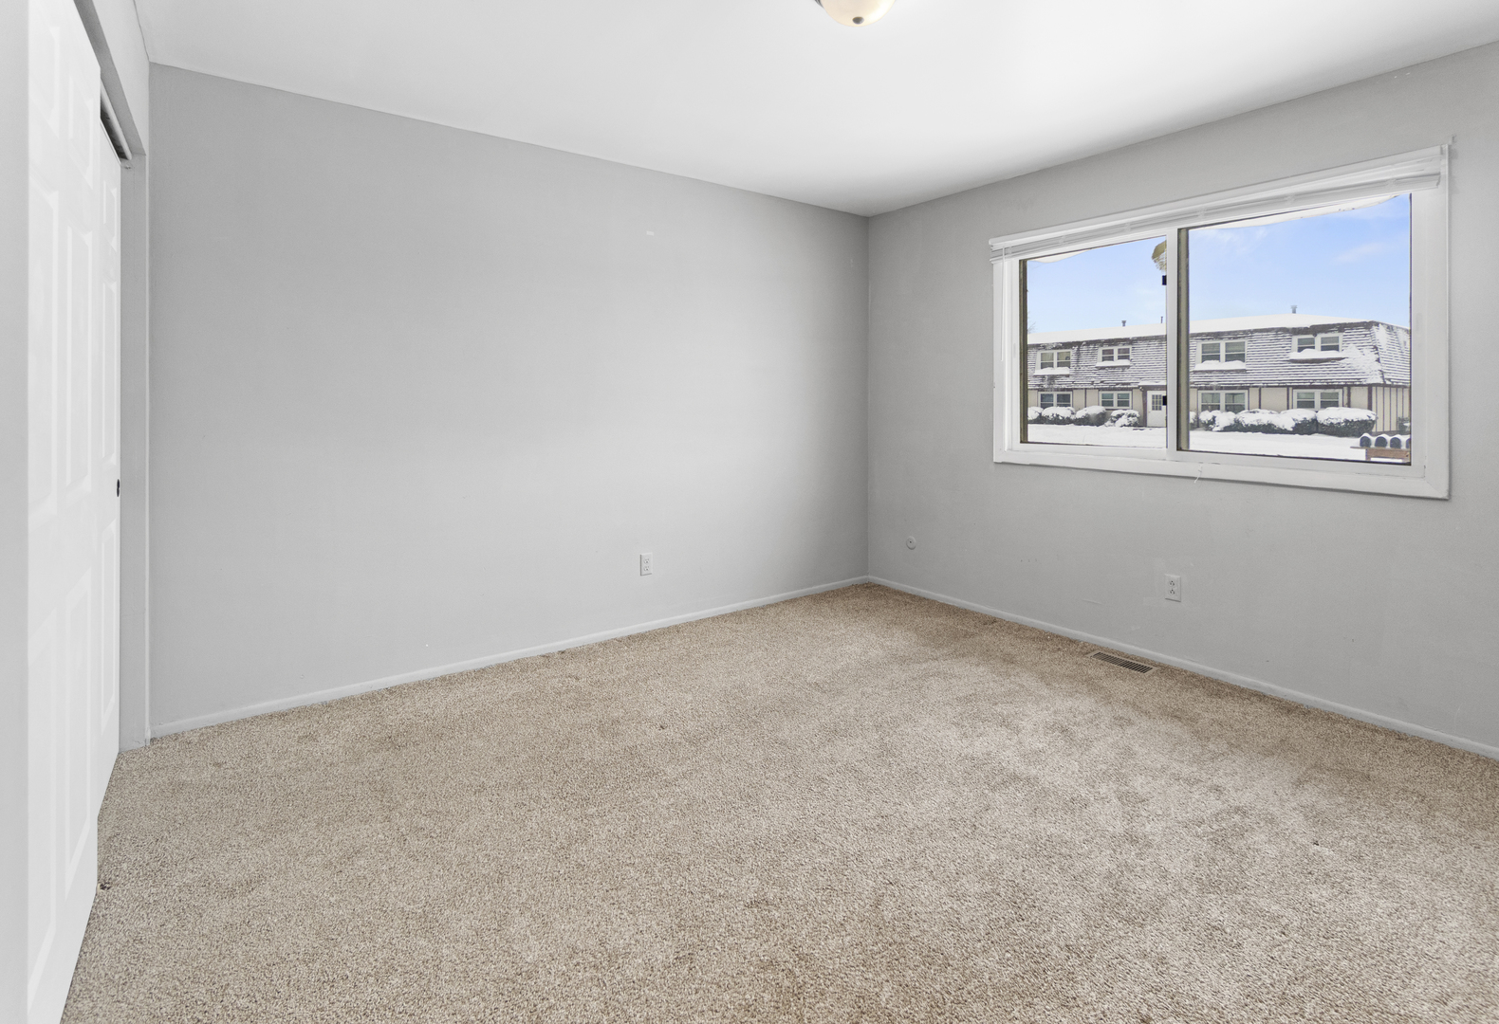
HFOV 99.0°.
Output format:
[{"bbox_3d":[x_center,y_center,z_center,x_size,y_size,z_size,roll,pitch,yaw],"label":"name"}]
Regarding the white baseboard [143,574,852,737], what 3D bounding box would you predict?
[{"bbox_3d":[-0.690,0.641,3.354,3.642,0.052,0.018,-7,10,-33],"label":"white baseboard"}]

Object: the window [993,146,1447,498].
[{"bbox_3d":[1.976,-0.803,3.003,0.100,1.260,1.782,-6,9,-39],"label":"window"}]

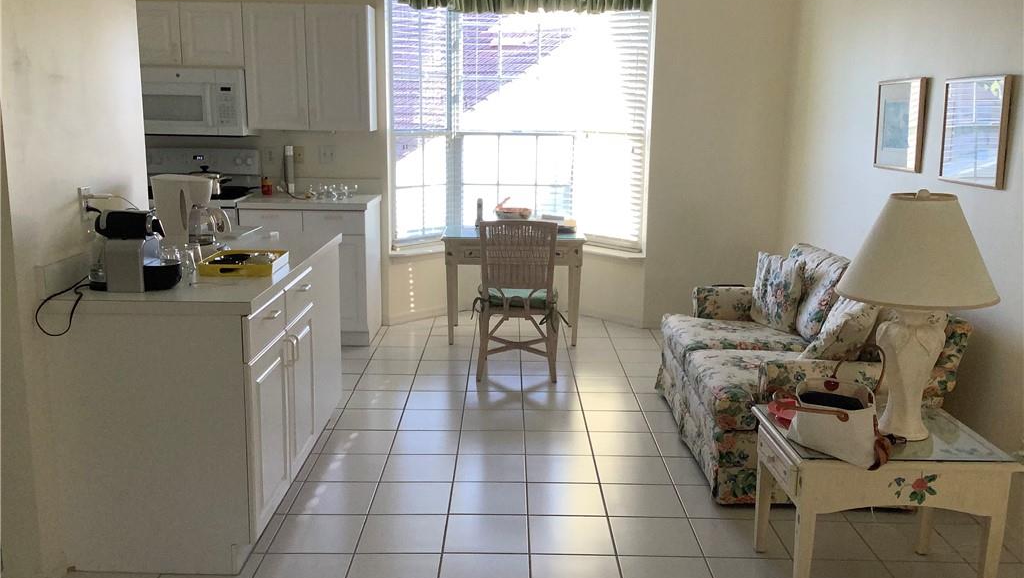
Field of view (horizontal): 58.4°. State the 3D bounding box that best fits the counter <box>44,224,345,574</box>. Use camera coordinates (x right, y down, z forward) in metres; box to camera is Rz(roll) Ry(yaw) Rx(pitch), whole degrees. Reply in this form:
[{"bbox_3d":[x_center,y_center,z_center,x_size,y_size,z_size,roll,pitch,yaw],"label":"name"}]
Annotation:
[{"bbox_3d":[-1.131,0.336,3.706,0.647,0.924,1.599,1,11,0],"label":"counter"}]

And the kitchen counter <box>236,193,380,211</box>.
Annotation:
[{"bbox_3d":[-1.278,-0.566,5.904,0.794,0.049,0.660,0,12,0],"label":"kitchen counter"}]

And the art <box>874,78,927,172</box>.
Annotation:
[{"bbox_3d":[1.833,-0.776,4.353,0.030,0.427,0.491,0,12,0],"label":"art"}]

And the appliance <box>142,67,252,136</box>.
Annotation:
[{"bbox_3d":[-2.039,-1.209,5.885,0.764,0.406,0.424,0,12,0],"label":"appliance"}]

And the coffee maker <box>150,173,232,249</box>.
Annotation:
[{"bbox_3d":[-1.256,-0.288,3.642,0.275,0.326,0.175,2,11,5],"label":"coffee maker"}]

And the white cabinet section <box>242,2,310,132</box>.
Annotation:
[{"bbox_3d":[-1.471,-1.412,5.883,0.387,0.769,0.335,1,12,0],"label":"white cabinet section"}]

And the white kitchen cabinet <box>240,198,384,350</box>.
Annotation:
[{"bbox_3d":[-1.288,-0.117,6.006,0.770,0.873,0.642,0,12,0],"label":"white kitchen cabinet"}]

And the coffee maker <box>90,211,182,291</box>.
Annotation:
[{"bbox_3d":[-1.222,-0.130,3.003,0.280,0.268,0.135,1,11,0],"label":"coffee maker"}]

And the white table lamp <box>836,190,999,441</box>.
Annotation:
[{"bbox_3d":[1.257,0.082,2.859,0.505,0.775,0.505,1,11,0],"label":"white table lamp"}]

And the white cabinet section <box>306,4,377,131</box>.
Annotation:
[{"bbox_3d":[-1.085,-1.408,5.885,0.384,0.769,0.335,1,12,0],"label":"white cabinet section"}]

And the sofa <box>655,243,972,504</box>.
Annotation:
[{"bbox_3d":[1.255,0.286,4.222,0.951,0.848,1.445,0,12,0],"label":"sofa"}]

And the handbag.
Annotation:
[{"bbox_3d":[0.969,0.346,2.759,0.309,0.303,0.188,7,13,30],"label":"handbag"}]

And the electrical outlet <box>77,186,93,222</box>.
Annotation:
[{"bbox_3d":[-1.438,-0.286,3.096,0.015,0.118,0.076,1,11,0],"label":"electrical outlet"}]

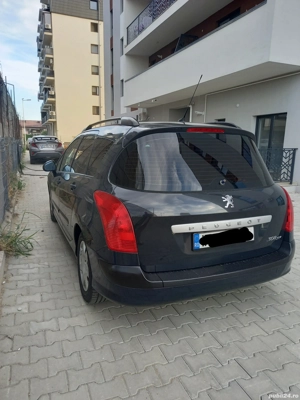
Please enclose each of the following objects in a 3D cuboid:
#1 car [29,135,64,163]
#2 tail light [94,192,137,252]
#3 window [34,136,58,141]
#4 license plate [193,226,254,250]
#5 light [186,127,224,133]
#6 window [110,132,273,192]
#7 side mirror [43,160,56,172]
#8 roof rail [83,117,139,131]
[{"bbox_3d":[-6.030,-2.928,16.615,1.795,1.560,4.360,-4,13,-22],"label":"car"},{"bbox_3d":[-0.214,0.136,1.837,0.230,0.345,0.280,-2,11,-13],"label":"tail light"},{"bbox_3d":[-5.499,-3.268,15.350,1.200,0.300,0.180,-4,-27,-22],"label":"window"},{"bbox_3d":[0.532,0.269,2.033,0.520,0.115,0.020,-4,8,-23],"label":"license plate"},{"bbox_3d":[0.419,-0.519,2.163,0.330,0.040,0.040,-4,12,-23],"label":"light"},{"bbox_3d":[0.432,-0.271,2.180,1.350,0.430,0.190,-4,-10,-23],"label":"window"},{"bbox_3d":[-1.496,-0.499,4.295,0.190,0.165,0.130,-4,12,-23],"label":"side mirror"},{"bbox_3d":[-0.469,-0.722,2.834,0.070,0.085,1.950,-4,12,-23],"label":"roof rail"}]

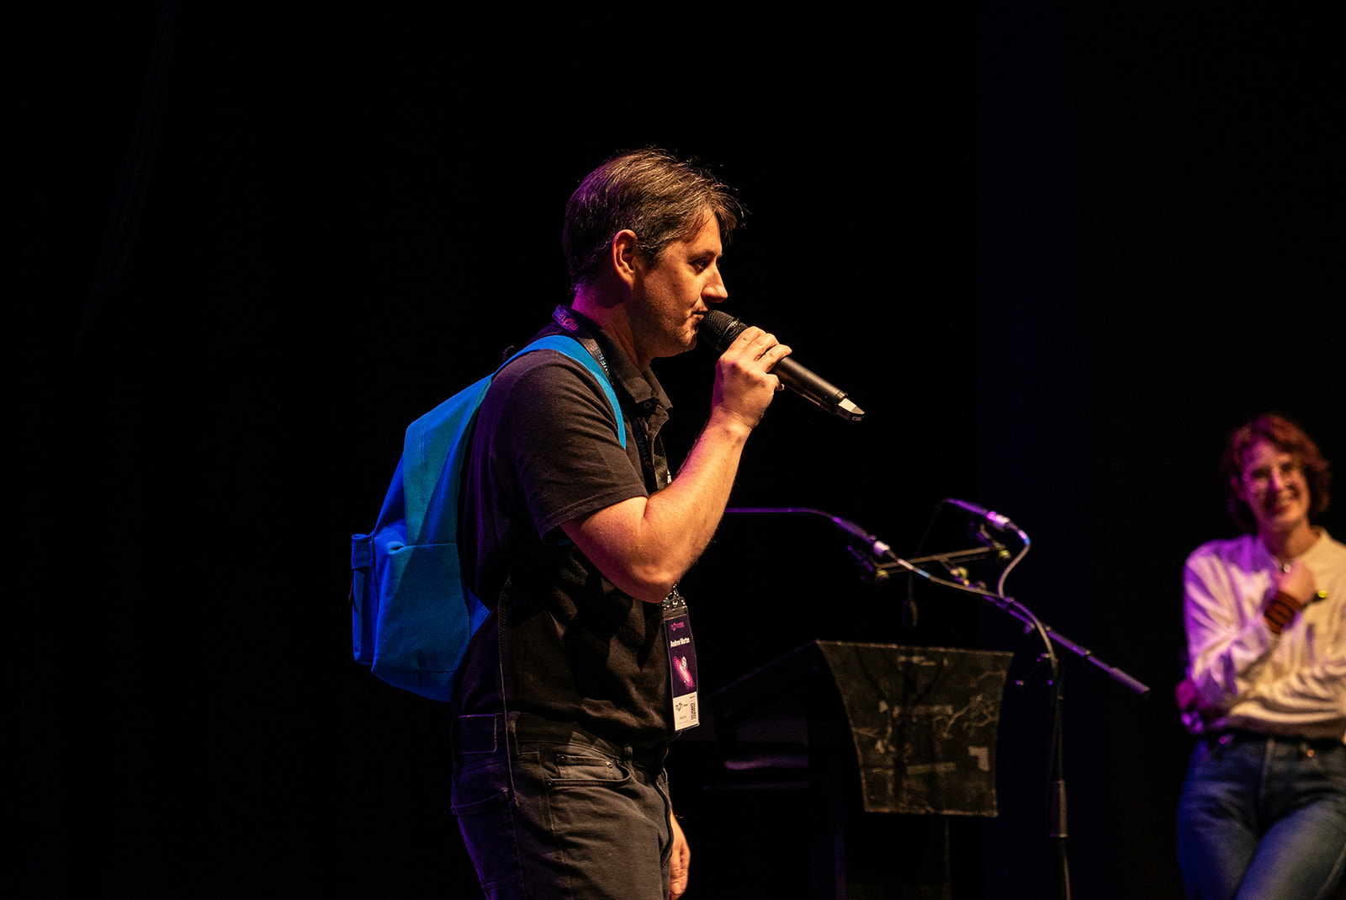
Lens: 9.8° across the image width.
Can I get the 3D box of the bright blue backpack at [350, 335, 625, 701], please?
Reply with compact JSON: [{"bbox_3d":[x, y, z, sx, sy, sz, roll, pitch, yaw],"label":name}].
[{"bbox_3d":[-0.245,0.088,9.950,0.310,0.455,0.300,4,-1,9],"label":"bright blue backpack"}]

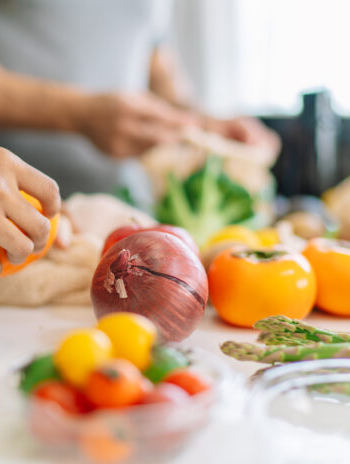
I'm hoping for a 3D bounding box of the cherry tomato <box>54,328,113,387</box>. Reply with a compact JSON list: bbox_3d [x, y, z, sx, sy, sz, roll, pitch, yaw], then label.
[{"bbox_3d":[-0.044,0.061,0.327,0.028,0.028,0.028,0,10,0],"label":"cherry tomato"}]

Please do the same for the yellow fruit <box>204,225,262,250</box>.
[{"bbox_3d":[0.056,0.019,0.650,0.055,0.050,0.055,0,9,0],"label":"yellow fruit"}]

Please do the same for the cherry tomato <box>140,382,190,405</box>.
[{"bbox_3d":[-0.005,0.077,0.298,0.025,0.024,0.025,0,9,0],"label":"cherry tomato"}]

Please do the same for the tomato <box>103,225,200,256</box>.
[{"bbox_3d":[-0.021,0.025,0.565,0.081,0.064,0.081,0,9,0],"label":"tomato"}]

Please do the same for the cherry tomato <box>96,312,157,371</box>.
[{"bbox_3d":[-0.024,0.056,0.344,0.029,0.029,0.029,0,10,0],"label":"cherry tomato"}]

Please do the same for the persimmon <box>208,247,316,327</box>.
[{"bbox_3d":[0.062,0.040,0.488,0.077,0.058,0.077,0,10,0],"label":"persimmon"}]

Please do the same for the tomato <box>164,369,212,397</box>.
[{"bbox_3d":[0.005,0.081,0.338,0.028,0.028,0.028,0,10,0],"label":"tomato"}]

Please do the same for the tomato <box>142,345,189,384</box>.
[{"bbox_3d":[-0.005,0.067,0.325,0.026,0.025,0.026,0,9,0],"label":"tomato"}]

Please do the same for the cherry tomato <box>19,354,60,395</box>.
[{"bbox_3d":[-0.065,0.075,0.342,0.028,0.028,0.028,0,10,0],"label":"cherry tomato"}]

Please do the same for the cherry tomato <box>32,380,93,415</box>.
[{"bbox_3d":[-0.052,0.081,0.313,0.028,0.028,0.028,0,10,0],"label":"cherry tomato"}]

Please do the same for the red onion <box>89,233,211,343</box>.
[{"bbox_3d":[-0.017,0.037,0.460,0.078,0.078,0.078,31,0,33],"label":"red onion"}]

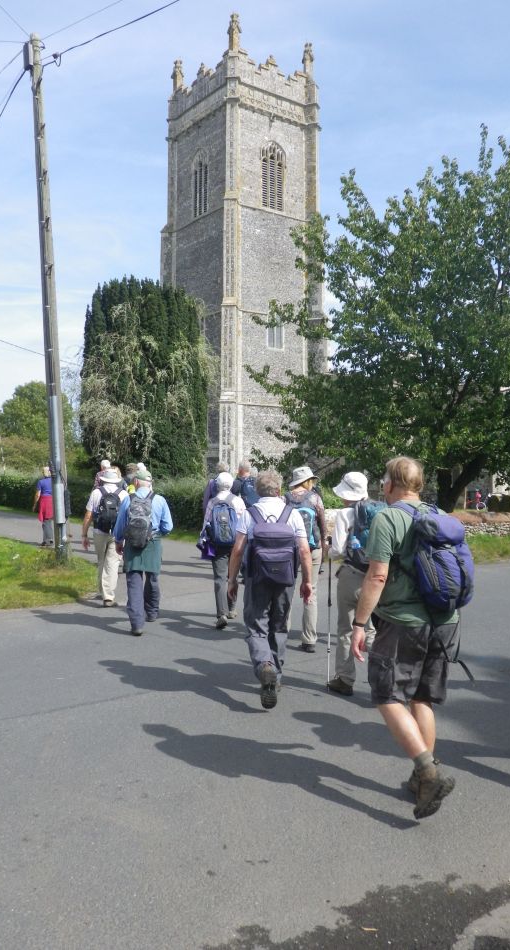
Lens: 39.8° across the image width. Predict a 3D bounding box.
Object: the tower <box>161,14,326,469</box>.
[{"bbox_3d":[-0.950,-14.800,51.500,8.500,30.500,8.500,-1,2,-41],"label":"tower"}]

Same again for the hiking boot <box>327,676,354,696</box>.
[{"bbox_3d":[0.640,1.580,5.370,0.110,0.130,0.285,-1,1,-28],"label":"hiking boot"}]

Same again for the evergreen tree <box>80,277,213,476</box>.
[{"bbox_3d":[-4.970,-3.750,32.000,5.800,10.600,5.600,0,0,-9],"label":"evergreen tree"}]

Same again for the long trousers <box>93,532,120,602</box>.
[{"bbox_3d":[-1.850,1.110,8.800,0.360,0.920,0.460,0,1,-13],"label":"long trousers"}]

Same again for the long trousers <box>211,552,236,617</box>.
[{"bbox_3d":[-0.330,1.070,7.650,0.360,0.880,0.460,0,1,-1],"label":"long trousers"}]

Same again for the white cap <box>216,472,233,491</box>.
[{"bbox_3d":[-0.330,0.073,7.900,0.220,0.180,0.250,0,0,-2],"label":"white cap"}]

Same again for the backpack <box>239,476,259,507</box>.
[{"bbox_3d":[-0.072,0.265,10.100,0.300,0.500,0.240,0,0,-11],"label":"backpack"}]

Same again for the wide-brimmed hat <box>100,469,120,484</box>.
[{"bbox_3d":[-1.812,0.015,8.800,0.290,0.165,0.310,0,1,-12],"label":"wide-brimmed hat"}]

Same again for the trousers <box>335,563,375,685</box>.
[{"bbox_3d":[0.755,1.109,5.300,0.400,0.920,0.480,0,0,-30],"label":"trousers"}]

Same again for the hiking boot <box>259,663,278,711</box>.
[{"bbox_3d":[0.100,1.460,4.920,0.115,0.290,0.145,0,18,0],"label":"hiking boot"}]

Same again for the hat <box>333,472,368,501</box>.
[{"bbox_3d":[0.725,0.087,5.350,0.280,0.190,0.300,0,0,0],"label":"hat"}]

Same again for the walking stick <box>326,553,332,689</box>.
[{"bbox_3d":[0.570,1.061,5.400,0.045,1.150,0.055,1,0,-30],"label":"walking stick"}]

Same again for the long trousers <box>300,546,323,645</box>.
[{"bbox_3d":[0.470,1.110,6.660,0.340,0.900,0.420,0,1,-7],"label":"long trousers"}]

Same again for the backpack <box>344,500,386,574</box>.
[{"bbox_3d":[0.870,0.445,5.180,0.330,0.530,0.280,-1,1,-34],"label":"backpack"}]

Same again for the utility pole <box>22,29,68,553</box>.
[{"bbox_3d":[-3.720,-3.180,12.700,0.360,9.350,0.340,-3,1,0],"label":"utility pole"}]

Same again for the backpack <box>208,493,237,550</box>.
[{"bbox_3d":[-0.342,0.524,7.780,0.300,0.540,0.230,0,0,-2],"label":"backpack"}]

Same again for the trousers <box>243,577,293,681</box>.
[{"bbox_3d":[0.095,1.067,5.170,0.380,0.880,0.480,0,0,1],"label":"trousers"}]

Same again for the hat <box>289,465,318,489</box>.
[{"bbox_3d":[0.466,0.024,6.680,0.285,0.150,0.300,-15,5,1],"label":"hat"}]

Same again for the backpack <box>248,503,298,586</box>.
[{"bbox_3d":[0.131,0.520,5.080,0.360,0.550,0.280,0,1,-2],"label":"backpack"}]

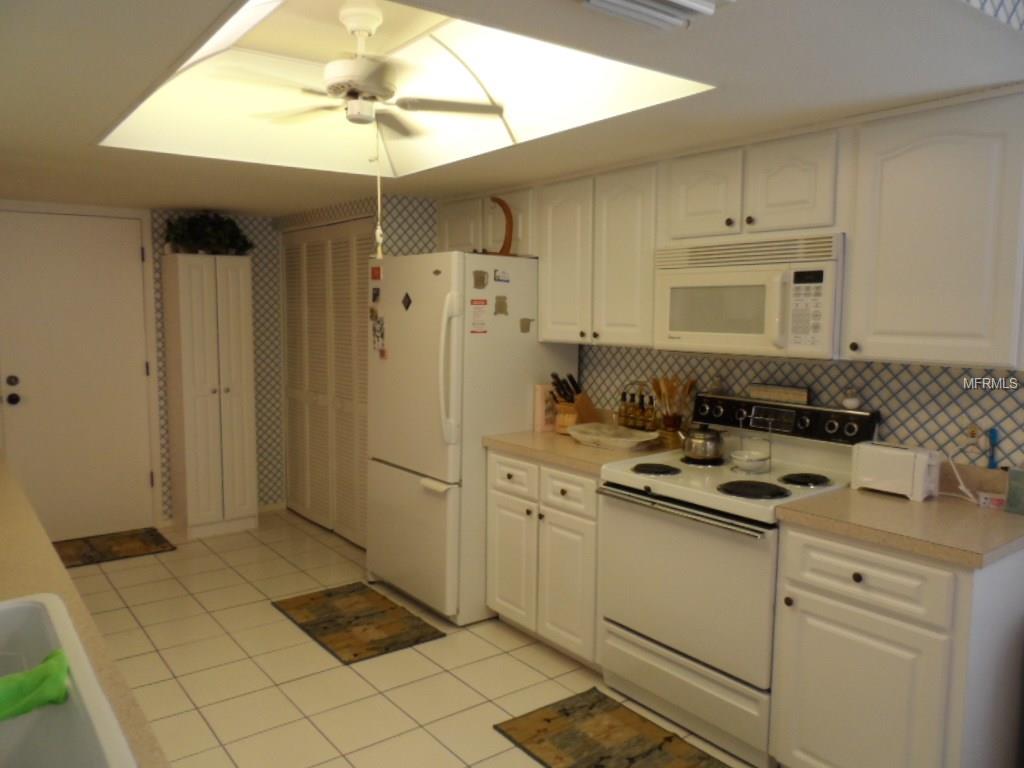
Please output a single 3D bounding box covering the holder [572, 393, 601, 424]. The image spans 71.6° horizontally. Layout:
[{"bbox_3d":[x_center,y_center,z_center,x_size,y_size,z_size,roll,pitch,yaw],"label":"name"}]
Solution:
[{"bbox_3d":[0.369,0.151,3.666,0.160,0.195,0.100,-4,7,-39],"label":"holder"}]

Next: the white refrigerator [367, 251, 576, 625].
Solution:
[{"bbox_3d":[-0.253,0.238,3.901,0.790,1.803,0.831,-4,7,-39],"label":"white refrigerator"}]

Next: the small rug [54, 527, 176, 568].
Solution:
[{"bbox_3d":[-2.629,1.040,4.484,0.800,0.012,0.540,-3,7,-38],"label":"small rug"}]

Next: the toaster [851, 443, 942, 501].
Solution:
[{"bbox_3d":[1.279,0.280,2.369,0.150,0.168,0.234,-3,7,-38],"label":"toaster"}]

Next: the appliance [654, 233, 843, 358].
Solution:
[{"bbox_3d":[0.967,-0.330,2.742,0.367,0.426,0.756,-4,7,-39],"label":"appliance"}]

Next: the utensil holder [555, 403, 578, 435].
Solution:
[{"bbox_3d":[0.293,0.175,3.643,0.090,0.150,0.095,-4,7,-39],"label":"utensil holder"}]

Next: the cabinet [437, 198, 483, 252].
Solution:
[{"bbox_3d":[-0.171,-0.858,4.082,0.336,0.340,0.460,-3,7,-38],"label":"cabinet"}]

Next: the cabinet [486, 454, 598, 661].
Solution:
[{"bbox_3d":[0.353,0.747,3.376,0.619,0.855,0.762,-4,7,-39],"label":"cabinet"}]

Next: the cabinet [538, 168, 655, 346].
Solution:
[{"bbox_3d":[0.484,-0.547,3.275,0.336,0.738,0.740,-3,7,-38],"label":"cabinet"}]

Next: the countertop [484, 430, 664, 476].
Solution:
[{"bbox_3d":[0.355,0.302,3.333,0.642,0.042,0.778,-4,7,-39],"label":"countertop"}]

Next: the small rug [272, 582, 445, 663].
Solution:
[{"bbox_3d":[-0.793,1.172,3.563,0.501,0.010,0.852,-4,7,-39],"label":"small rug"}]

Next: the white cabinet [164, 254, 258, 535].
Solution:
[{"bbox_3d":[-2.074,0.080,4.906,0.447,1.860,0.420,-3,7,-38],"label":"white cabinet"}]

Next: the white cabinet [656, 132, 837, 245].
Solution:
[{"bbox_3d":[0.942,-0.700,2.682,0.336,0.308,0.750,-3,7,-38],"label":"white cabinet"}]

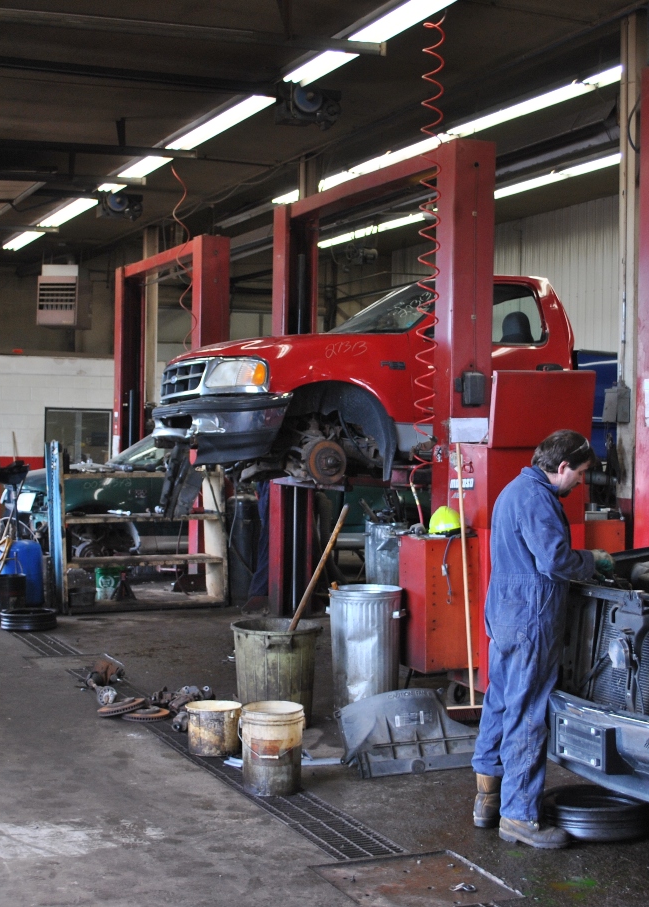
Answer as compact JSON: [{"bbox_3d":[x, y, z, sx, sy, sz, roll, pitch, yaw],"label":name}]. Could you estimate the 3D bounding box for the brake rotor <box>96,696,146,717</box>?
[{"bbox_3d":[-1.163,1.460,7.800,0.280,0.055,0.280,-13,-1,-24],"label":"brake rotor"}]

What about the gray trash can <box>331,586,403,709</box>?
[{"bbox_3d":[0.262,1.175,8.140,0.460,0.700,0.460,1,1,0],"label":"gray trash can"}]

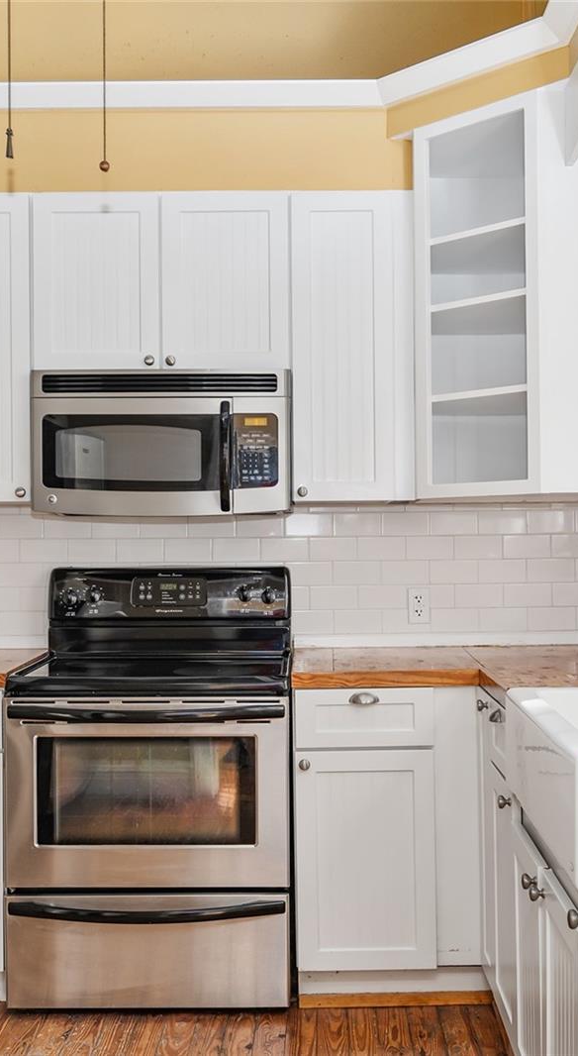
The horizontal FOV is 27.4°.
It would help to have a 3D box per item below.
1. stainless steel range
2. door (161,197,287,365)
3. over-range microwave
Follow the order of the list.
[{"bbox_3d":[-0.375,0.710,3.455,0.757,1.174,0.680,0,0,1],"label":"stainless steel range"},{"bbox_3d":[-0.188,-0.729,3.515,0.379,0.522,0.030,0,0,1],"label":"door"},{"bbox_3d":[-0.371,-0.246,3.618,0.752,0.429,0.395,0,0,1],"label":"over-range microwave"}]

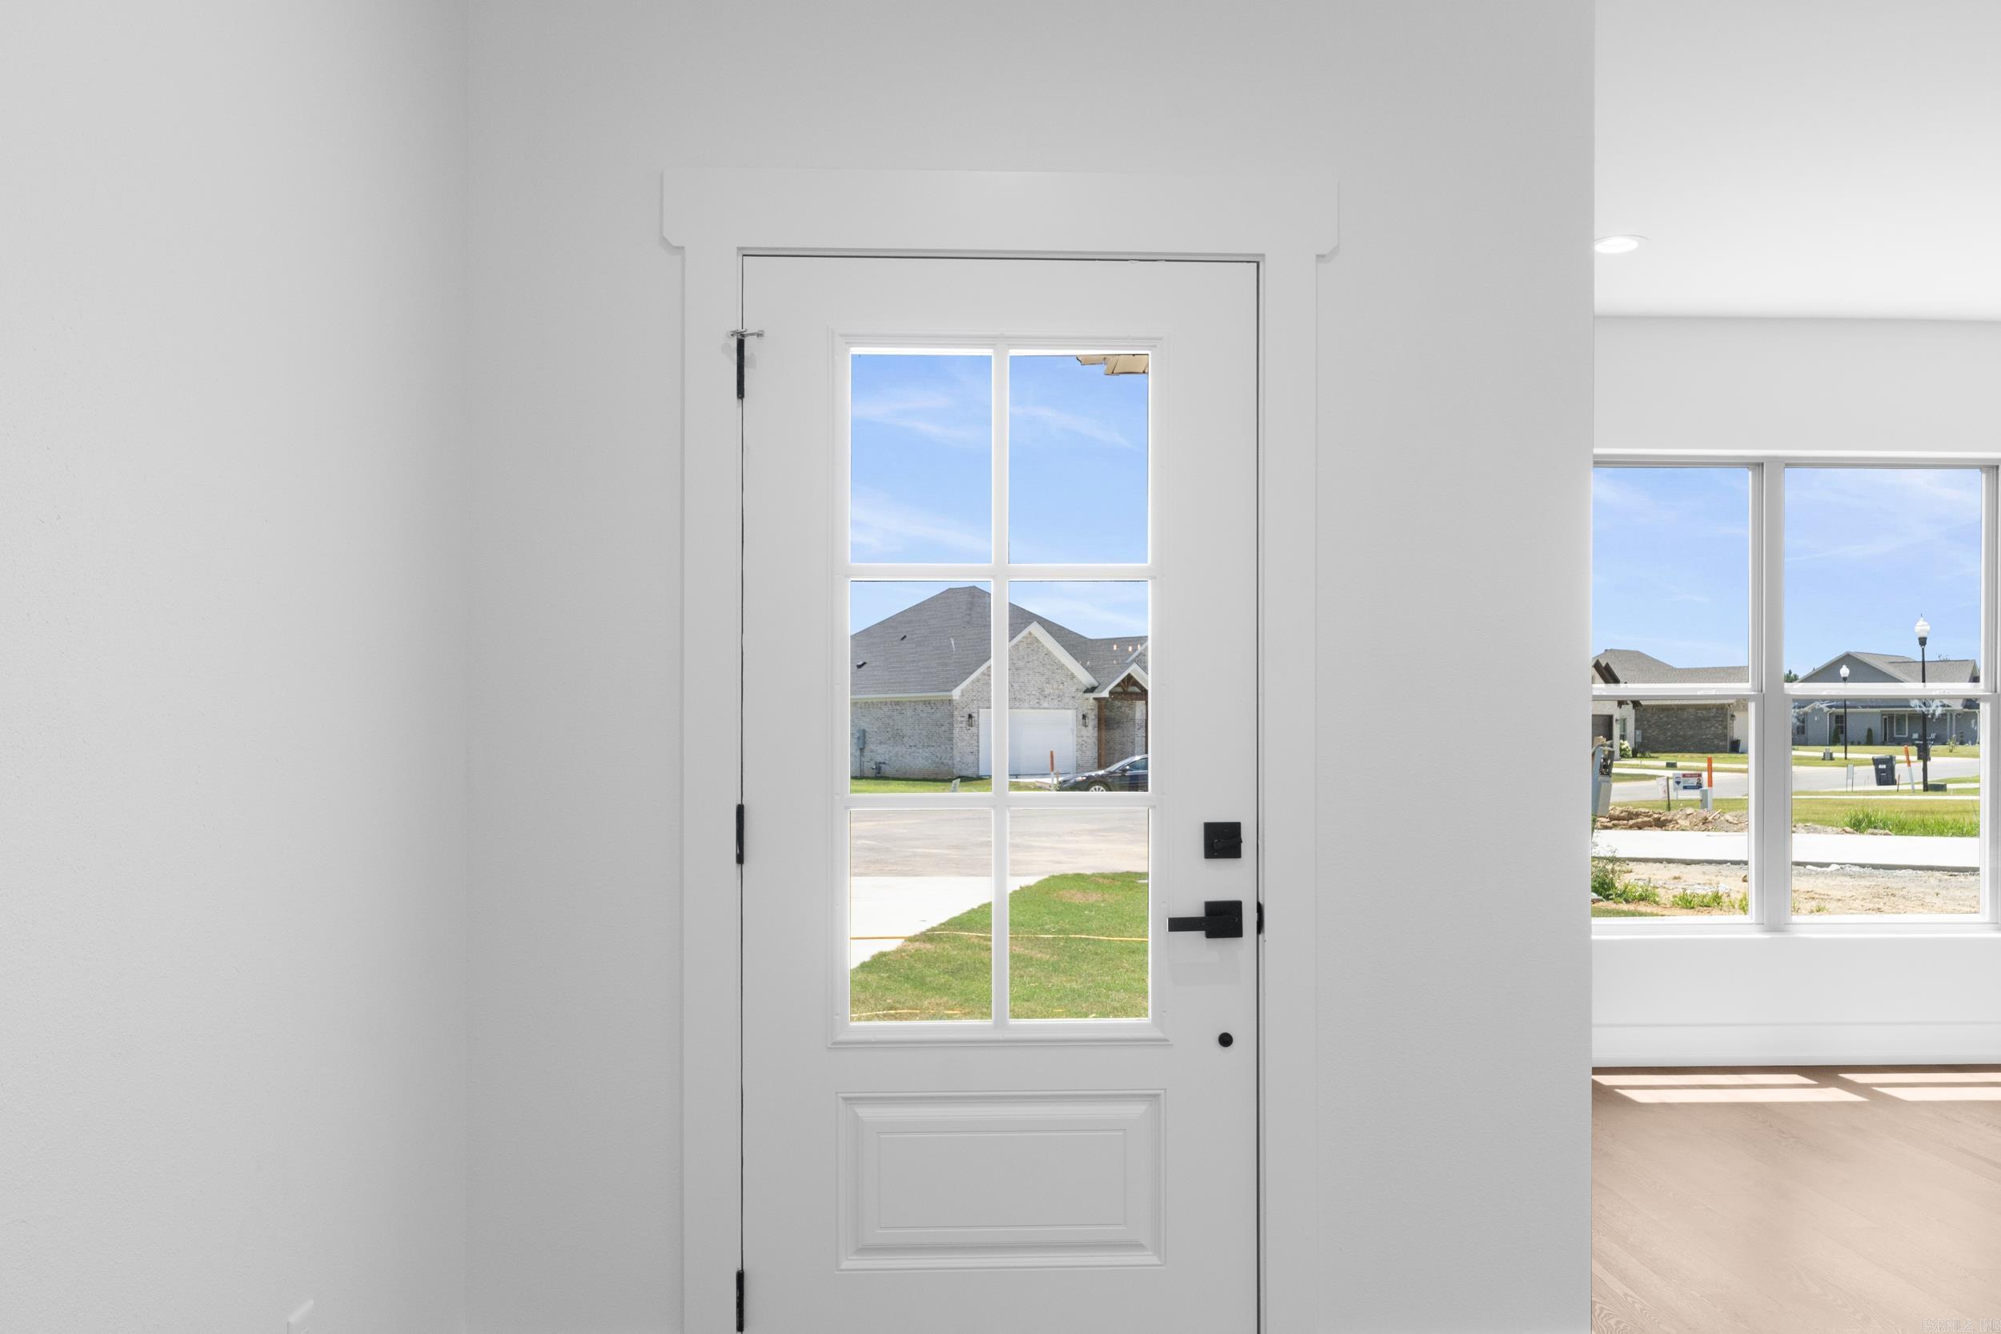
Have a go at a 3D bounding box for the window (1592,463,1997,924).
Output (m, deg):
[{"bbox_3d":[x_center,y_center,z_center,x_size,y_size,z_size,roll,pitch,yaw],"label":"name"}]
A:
[{"bbox_3d":[2.845,0.097,5.500,1.620,1.700,0.100,0,-1,-2],"label":"window"}]

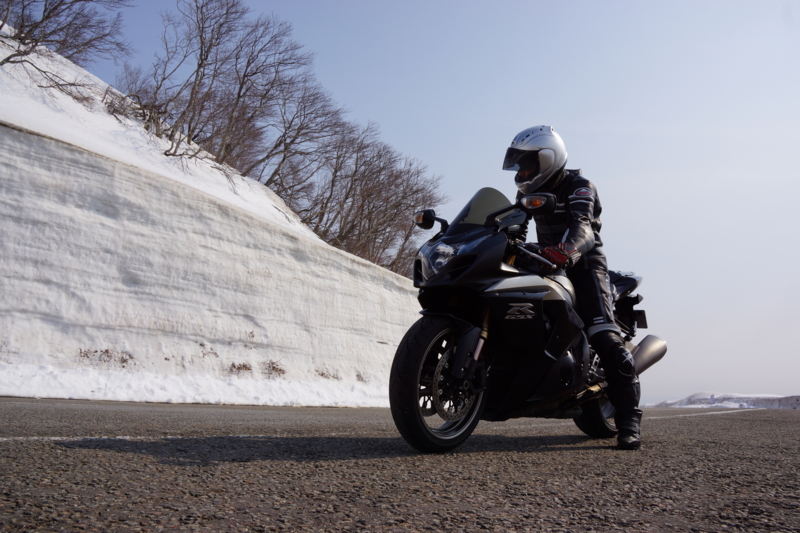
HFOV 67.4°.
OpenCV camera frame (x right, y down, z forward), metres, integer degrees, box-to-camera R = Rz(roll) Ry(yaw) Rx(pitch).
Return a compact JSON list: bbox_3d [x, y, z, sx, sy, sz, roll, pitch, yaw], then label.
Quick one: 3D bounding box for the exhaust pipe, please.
[{"bbox_3d":[1.342,0.511,3.315,0.430,0.150,0.130,-20,12,-38],"label":"exhaust pipe"}]

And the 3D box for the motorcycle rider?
[{"bbox_3d":[0.746,0.092,3.001,0.820,1.560,0.750,12,-18,-43],"label":"motorcycle rider"}]

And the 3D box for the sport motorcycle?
[{"bbox_3d":[0.734,0.312,3.011,2.045,1.150,0.800,12,-9,-43],"label":"sport motorcycle"}]

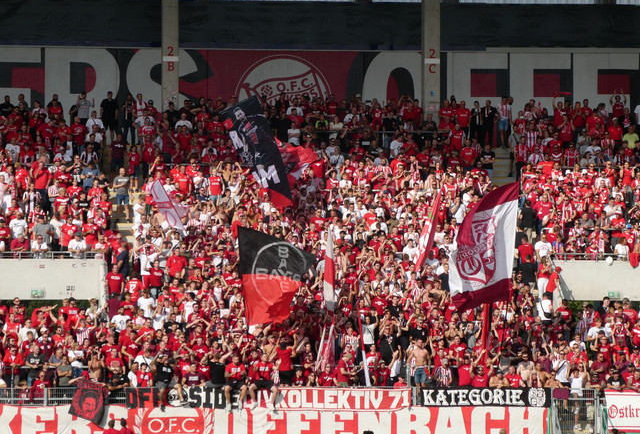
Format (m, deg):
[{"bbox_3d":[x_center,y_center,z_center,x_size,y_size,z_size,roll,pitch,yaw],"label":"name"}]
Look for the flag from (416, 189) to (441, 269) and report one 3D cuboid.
[{"bbox_3d":[3.216,0.404,88.500,0.720,2.300,0.400,0,-2,-5],"label":"flag"}]

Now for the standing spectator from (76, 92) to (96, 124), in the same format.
[{"bbox_3d":[-8.117,-3.410,102.400,0.600,1.800,0.450,0,-2,-7],"label":"standing spectator"}]

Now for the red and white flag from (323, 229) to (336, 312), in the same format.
[{"bbox_3d":[0.275,1.517,85.500,0.420,2.400,0.450,0,0,0],"label":"red and white flag"}]

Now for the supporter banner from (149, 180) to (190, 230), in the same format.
[{"bbox_3d":[-4.675,-0.391,92.500,1.300,1.600,0.400,0,-2,-5],"label":"supporter banner"}]

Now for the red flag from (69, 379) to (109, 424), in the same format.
[{"bbox_3d":[-6.480,5.164,82.800,1.000,1.080,0.200,13,0,0],"label":"red flag"}]

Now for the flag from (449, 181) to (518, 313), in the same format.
[{"bbox_3d":[4.643,0.847,83.500,1.950,3.650,0.800,0,0,0],"label":"flag"}]

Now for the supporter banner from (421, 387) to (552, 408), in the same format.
[{"bbox_3d":[4.672,5.064,83.000,3.700,0.580,0.100,0,0,0],"label":"supporter banner"}]

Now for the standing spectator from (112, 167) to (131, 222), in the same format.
[{"bbox_3d":[-6.522,-0.710,97.300,0.540,1.790,0.420,1,-2,-14],"label":"standing spectator"}]

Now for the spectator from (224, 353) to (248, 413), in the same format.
[{"bbox_3d":[-2.283,4.531,80.500,0.600,1.580,0.750,0,-2,-5],"label":"spectator"}]

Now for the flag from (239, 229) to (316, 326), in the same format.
[{"bbox_3d":[-1.207,1.690,84.000,2.200,2.800,0.700,0,0,0],"label":"flag"}]

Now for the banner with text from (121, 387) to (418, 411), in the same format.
[{"bbox_3d":[-1.445,5.092,83.000,7.950,0.600,0.100,0,0,0],"label":"banner with text"}]

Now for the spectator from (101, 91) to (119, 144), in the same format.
[{"bbox_3d":[-7.400,-3.488,104.000,0.620,1.840,0.360,0,0,-6],"label":"spectator"}]

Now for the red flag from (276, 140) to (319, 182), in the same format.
[{"bbox_3d":[-0.771,-1.820,97.000,1.500,1.550,0.500,0,-2,-5],"label":"red flag"}]

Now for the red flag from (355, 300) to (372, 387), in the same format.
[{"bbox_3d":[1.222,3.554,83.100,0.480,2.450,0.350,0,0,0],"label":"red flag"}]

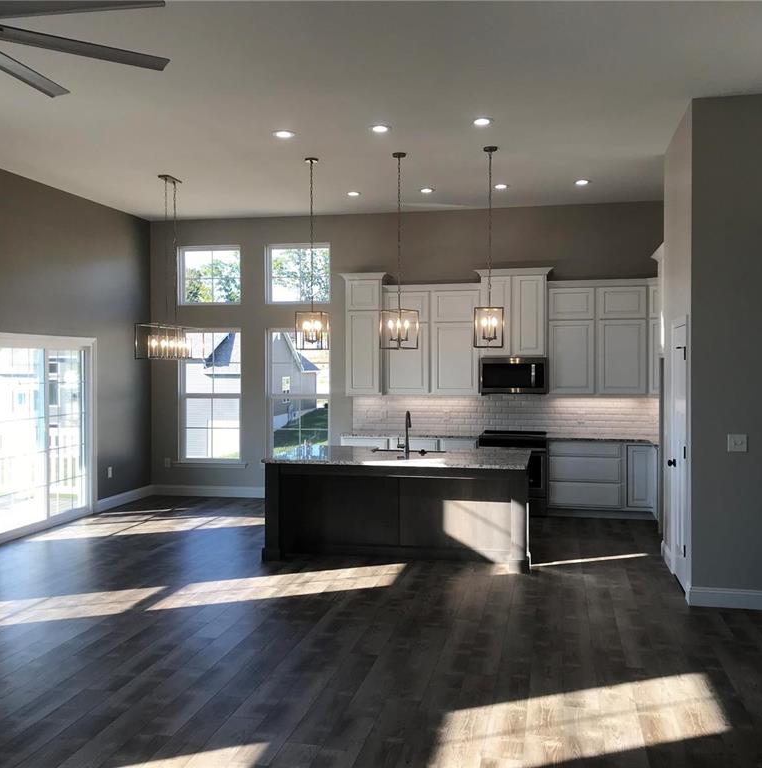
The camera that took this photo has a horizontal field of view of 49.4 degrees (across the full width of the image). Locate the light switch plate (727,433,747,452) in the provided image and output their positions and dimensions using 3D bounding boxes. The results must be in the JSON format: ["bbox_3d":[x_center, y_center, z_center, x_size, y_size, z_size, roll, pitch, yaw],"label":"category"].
[{"bbox_3d":[2.527,0.420,5.871,0.122,0.119,0.010,0,1,12],"label":"light switch plate"}]

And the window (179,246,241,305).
[{"bbox_3d":[-2.259,-1.424,10.953,0.876,0.772,0.099,0,1,12],"label":"window"}]

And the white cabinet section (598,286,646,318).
[{"bbox_3d":[2.832,-0.945,9.765,0.558,0.376,0.340,0,1,12],"label":"white cabinet section"}]

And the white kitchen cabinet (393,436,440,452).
[{"bbox_3d":[0.465,1.080,10.119,0.580,0.880,0.620,0,1,12],"label":"white kitchen cabinet"}]

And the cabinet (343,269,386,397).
[{"bbox_3d":[-0.165,-0.608,10.338,0.540,1.500,0.370,0,1,12],"label":"cabinet"}]

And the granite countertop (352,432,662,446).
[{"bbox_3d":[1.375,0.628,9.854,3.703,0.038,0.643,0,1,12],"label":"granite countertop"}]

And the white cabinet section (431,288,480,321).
[{"bbox_3d":[0.931,-0.949,10.171,0.576,0.404,0.340,0,1,12],"label":"white cabinet section"}]

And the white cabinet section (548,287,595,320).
[{"bbox_3d":[2.275,-0.945,9.884,0.549,0.392,0.340,0,1,12],"label":"white cabinet section"}]

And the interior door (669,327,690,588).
[{"bbox_3d":[2.353,0.548,6.448,0.045,2.027,0.653,0,1,12],"label":"interior door"}]

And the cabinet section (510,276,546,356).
[{"bbox_3d":[1.786,-0.815,9.966,0.395,0.937,0.390,0,1,12],"label":"cabinet section"}]

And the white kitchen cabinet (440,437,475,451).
[{"bbox_3d":[0.953,1.070,9.947,0.455,0.875,0.614,0,1,12],"label":"white kitchen cabinet"}]

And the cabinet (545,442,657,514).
[{"bbox_3d":[2.534,1.054,9.635,1.163,0.812,0.619,0,1,12],"label":"cabinet"}]

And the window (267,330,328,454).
[{"bbox_3d":[-1.066,0.163,10.794,0.880,1.780,0.100,0,1,12],"label":"window"}]

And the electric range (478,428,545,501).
[{"bbox_3d":[1.568,1.047,9.780,0.757,0.926,0.663,0,1,12],"label":"electric range"}]

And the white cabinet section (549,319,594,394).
[{"bbox_3d":[2.278,-0.313,9.898,0.550,0.873,0.340,0,1,12],"label":"white cabinet section"}]

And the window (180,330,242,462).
[{"bbox_3d":[-2.275,0.161,11.055,0.890,1.780,0.100,0,1,12],"label":"window"}]

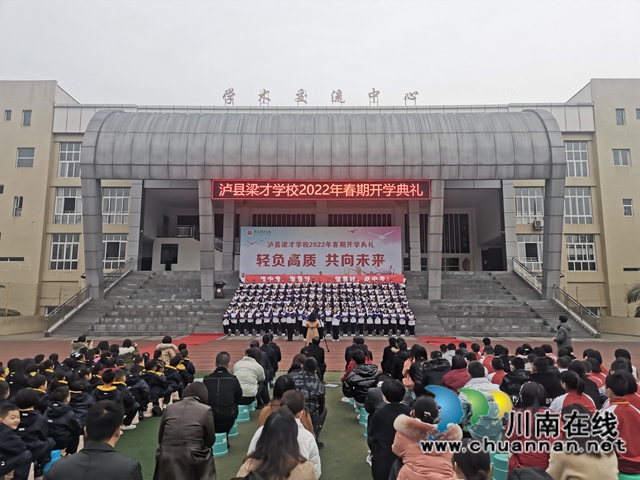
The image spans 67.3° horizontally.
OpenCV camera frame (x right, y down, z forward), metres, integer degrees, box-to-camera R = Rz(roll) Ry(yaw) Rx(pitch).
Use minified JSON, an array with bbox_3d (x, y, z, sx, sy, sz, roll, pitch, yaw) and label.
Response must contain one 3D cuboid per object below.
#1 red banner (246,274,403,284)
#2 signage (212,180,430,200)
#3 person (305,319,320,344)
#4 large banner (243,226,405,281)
[{"bbox_3d":[0.343,2.717,32.935,10.894,0.636,0.100,0,-8,0],"label":"red banner"},{"bbox_3d":[0.109,-3.404,32.860,14.943,1.400,0.200,0,-8,0],"label":"signage"},{"bbox_3d":[-0.253,3.411,17.399,0.507,1.548,0.380,0,-8,0],"label":"person"},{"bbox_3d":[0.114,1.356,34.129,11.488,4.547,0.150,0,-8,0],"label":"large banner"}]

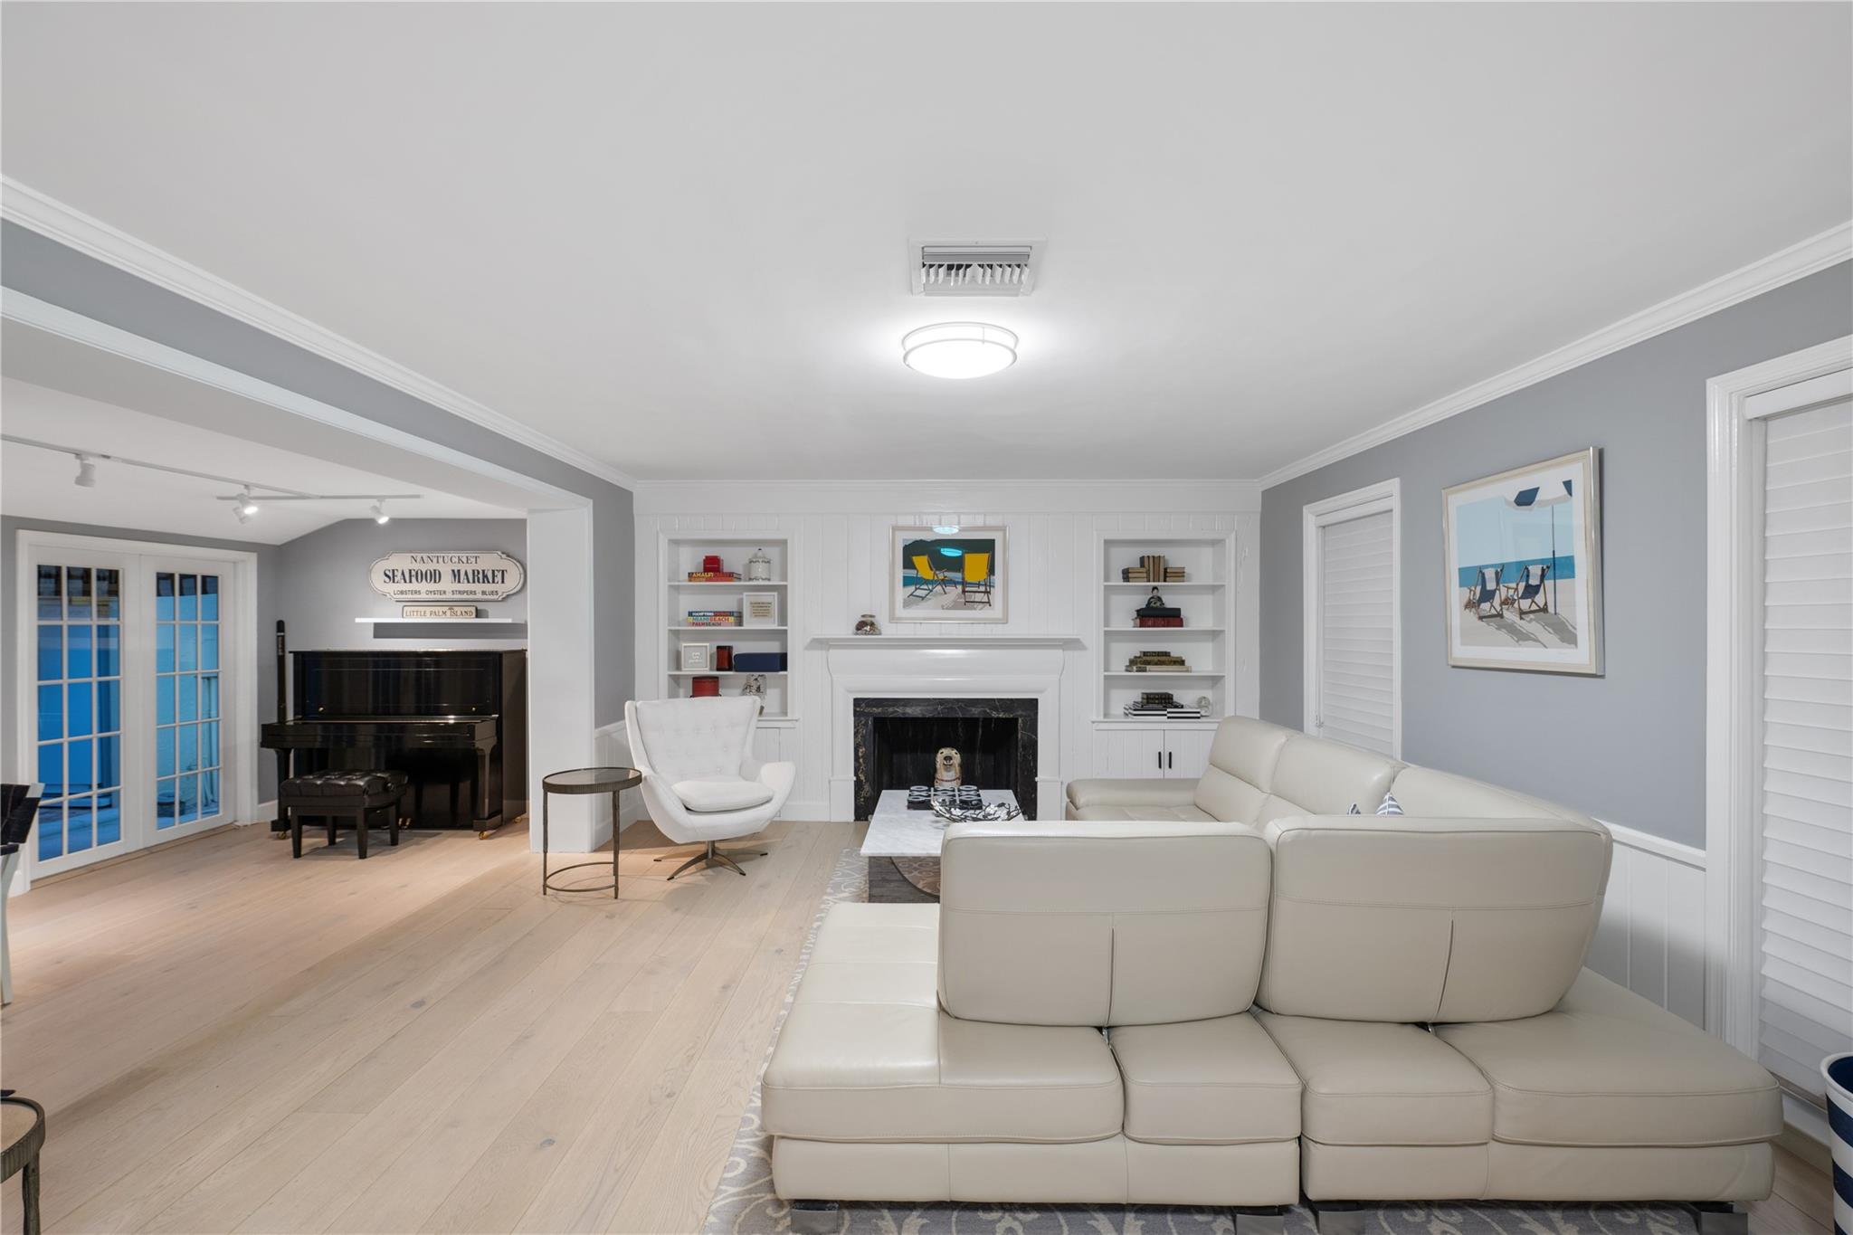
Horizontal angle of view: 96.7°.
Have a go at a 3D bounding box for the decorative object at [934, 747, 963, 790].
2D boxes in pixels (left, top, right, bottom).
[{"bbox_3d":[0.156,1.232,6.043,0.210,0.540,0.340,0,0,0],"label":"decorative object"}]

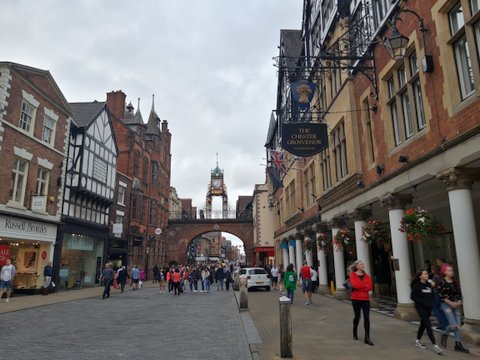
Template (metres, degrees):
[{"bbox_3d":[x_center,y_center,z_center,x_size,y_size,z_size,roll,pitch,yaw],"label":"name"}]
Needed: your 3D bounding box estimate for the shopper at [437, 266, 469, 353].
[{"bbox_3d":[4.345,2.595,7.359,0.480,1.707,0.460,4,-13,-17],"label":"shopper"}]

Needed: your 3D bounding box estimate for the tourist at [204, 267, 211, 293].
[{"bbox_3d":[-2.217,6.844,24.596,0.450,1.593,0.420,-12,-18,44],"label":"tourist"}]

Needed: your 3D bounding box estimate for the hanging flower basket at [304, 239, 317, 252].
[{"bbox_3d":[4.839,4.461,24.743,0.870,0.980,0.870,0,-13,-1],"label":"hanging flower basket"}]

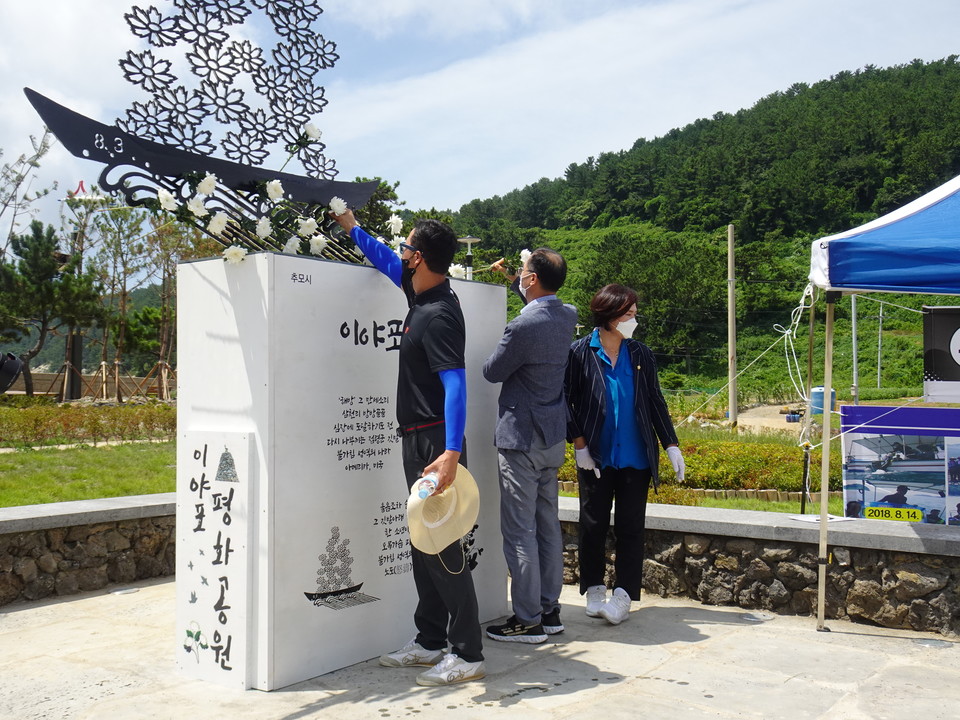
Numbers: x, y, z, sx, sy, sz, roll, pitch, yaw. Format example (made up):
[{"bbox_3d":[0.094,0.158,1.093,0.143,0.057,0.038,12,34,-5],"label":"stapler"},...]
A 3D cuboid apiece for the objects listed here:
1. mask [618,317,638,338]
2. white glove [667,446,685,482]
[{"bbox_3d":[0.722,-0.154,4.670,0.085,0.105,0.120,8,3,33],"label":"mask"},{"bbox_3d":[0.940,0.502,4.660,0.080,0.180,0.090,-11,-2,-11],"label":"white glove"}]

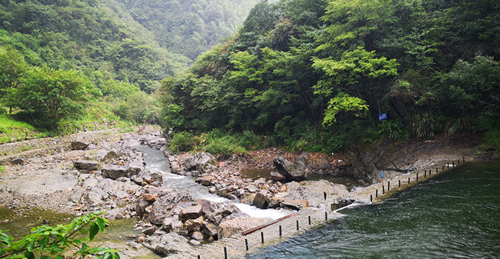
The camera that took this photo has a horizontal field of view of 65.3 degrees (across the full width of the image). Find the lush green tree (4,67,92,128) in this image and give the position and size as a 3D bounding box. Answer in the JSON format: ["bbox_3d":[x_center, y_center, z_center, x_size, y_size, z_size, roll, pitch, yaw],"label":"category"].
[{"bbox_3d":[-27.383,-4.349,53.000,10.800,8.500,9.600,-2,4,-27],"label":"lush green tree"}]

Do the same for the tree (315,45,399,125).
[{"bbox_3d":[11.469,-4.523,42.000,8.600,8.800,7.500,1,3,15],"label":"tree"}]

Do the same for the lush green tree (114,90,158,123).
[{"bbox_3d":[-22.700,-4.400,78.000,8.400,6.900,7.600,-1,3,-16],"label":"lush green tree"}]

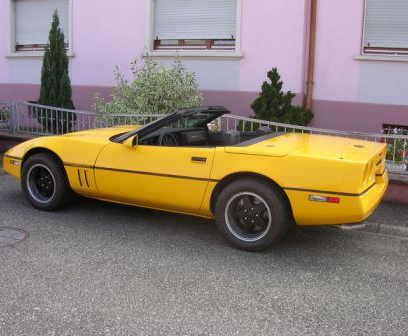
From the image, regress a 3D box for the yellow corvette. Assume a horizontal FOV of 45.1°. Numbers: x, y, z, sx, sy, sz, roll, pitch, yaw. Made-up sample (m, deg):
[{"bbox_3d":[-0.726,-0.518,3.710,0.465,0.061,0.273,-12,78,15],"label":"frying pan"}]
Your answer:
[{"bbox_3d":[-0.318,-0.115,5.499,4.480,1.170,1.800,6,13,27],"label":"yellow corvette"}]

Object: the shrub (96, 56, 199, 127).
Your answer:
[{"bbox_3d":[-0.940,-1.070,8.120,1.750,1.500,1.600,1,12,0],"label":"shrub"}]

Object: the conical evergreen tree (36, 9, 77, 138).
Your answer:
[{"bbox_3d":[-2.750,-1.740,8.980,0.770,2.300,0.770,7,13,27],"label":"conical evergreen tree"}]

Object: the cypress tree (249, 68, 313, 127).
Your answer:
[{"bbox_3d":[1.120,-0.750,7.100,0.900,1.300,0.880,7,13,27],"label":"cypress tree"}]

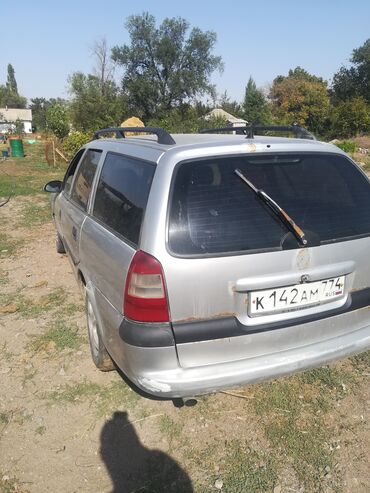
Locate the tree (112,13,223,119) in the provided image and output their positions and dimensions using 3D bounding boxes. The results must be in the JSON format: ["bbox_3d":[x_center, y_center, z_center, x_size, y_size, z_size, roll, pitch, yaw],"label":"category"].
[{"bbox_3d":[-1.733,-16.353,36.739,10.715,11.990,9.643,0,18,-3],"label":"tree"}]

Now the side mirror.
[{"bbox_3d":[-1.381,-0.629,3.900,0.200,0.135,0.120,-6,19,-21],"label":"side mirror"}]

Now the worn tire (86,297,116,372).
[{"bbox_3d":[-0.503,0.479,2.420,0.195,0.620,0.620,-6,19,-21],"label":"worn tire"}]

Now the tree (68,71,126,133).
[{"bbox_3d":[-7.836,-12.160,33.002,4.824,6.116,4.341,-3,18,-12],"label":"tree"}]

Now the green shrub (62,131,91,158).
[{"bbox_3d":[-5.243,-5.044,18.433,1.516,1.391,1.440,-4,18,-15],"label":"green shrub"}]

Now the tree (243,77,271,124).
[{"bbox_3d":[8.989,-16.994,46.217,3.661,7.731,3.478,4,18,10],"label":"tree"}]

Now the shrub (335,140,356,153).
[{"bbox_3d":[9.935,-6.161,23.246,1.320,0.948,1.188,8,19,21],"label":"shrub"}]

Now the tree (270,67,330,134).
[{"bbox_3d":[11.706,-14.222,37.814,5.833,7.571,5.250,6,18,15],"label":"tree"}]

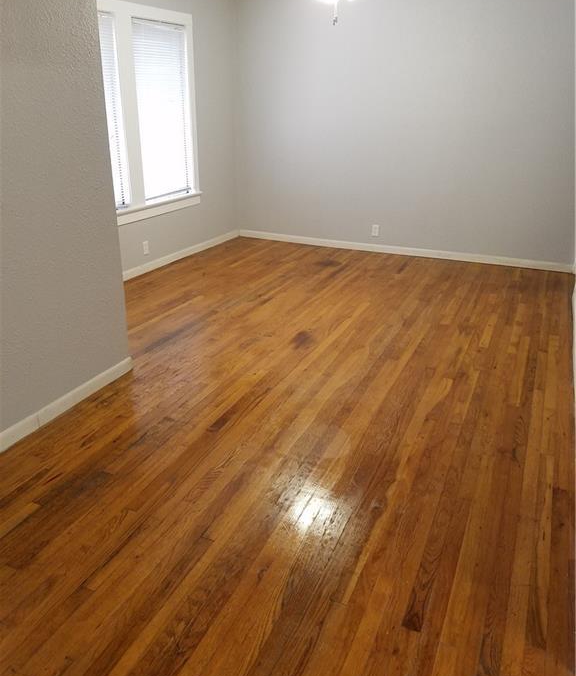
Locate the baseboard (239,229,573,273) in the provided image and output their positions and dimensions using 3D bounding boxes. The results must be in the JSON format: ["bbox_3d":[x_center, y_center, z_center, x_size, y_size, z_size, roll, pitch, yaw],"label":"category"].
[{"bbox_3d":[1.021,-0.913,5.877,3.437,0.080,0.020,10,24,22],"label":"baseboard"}]

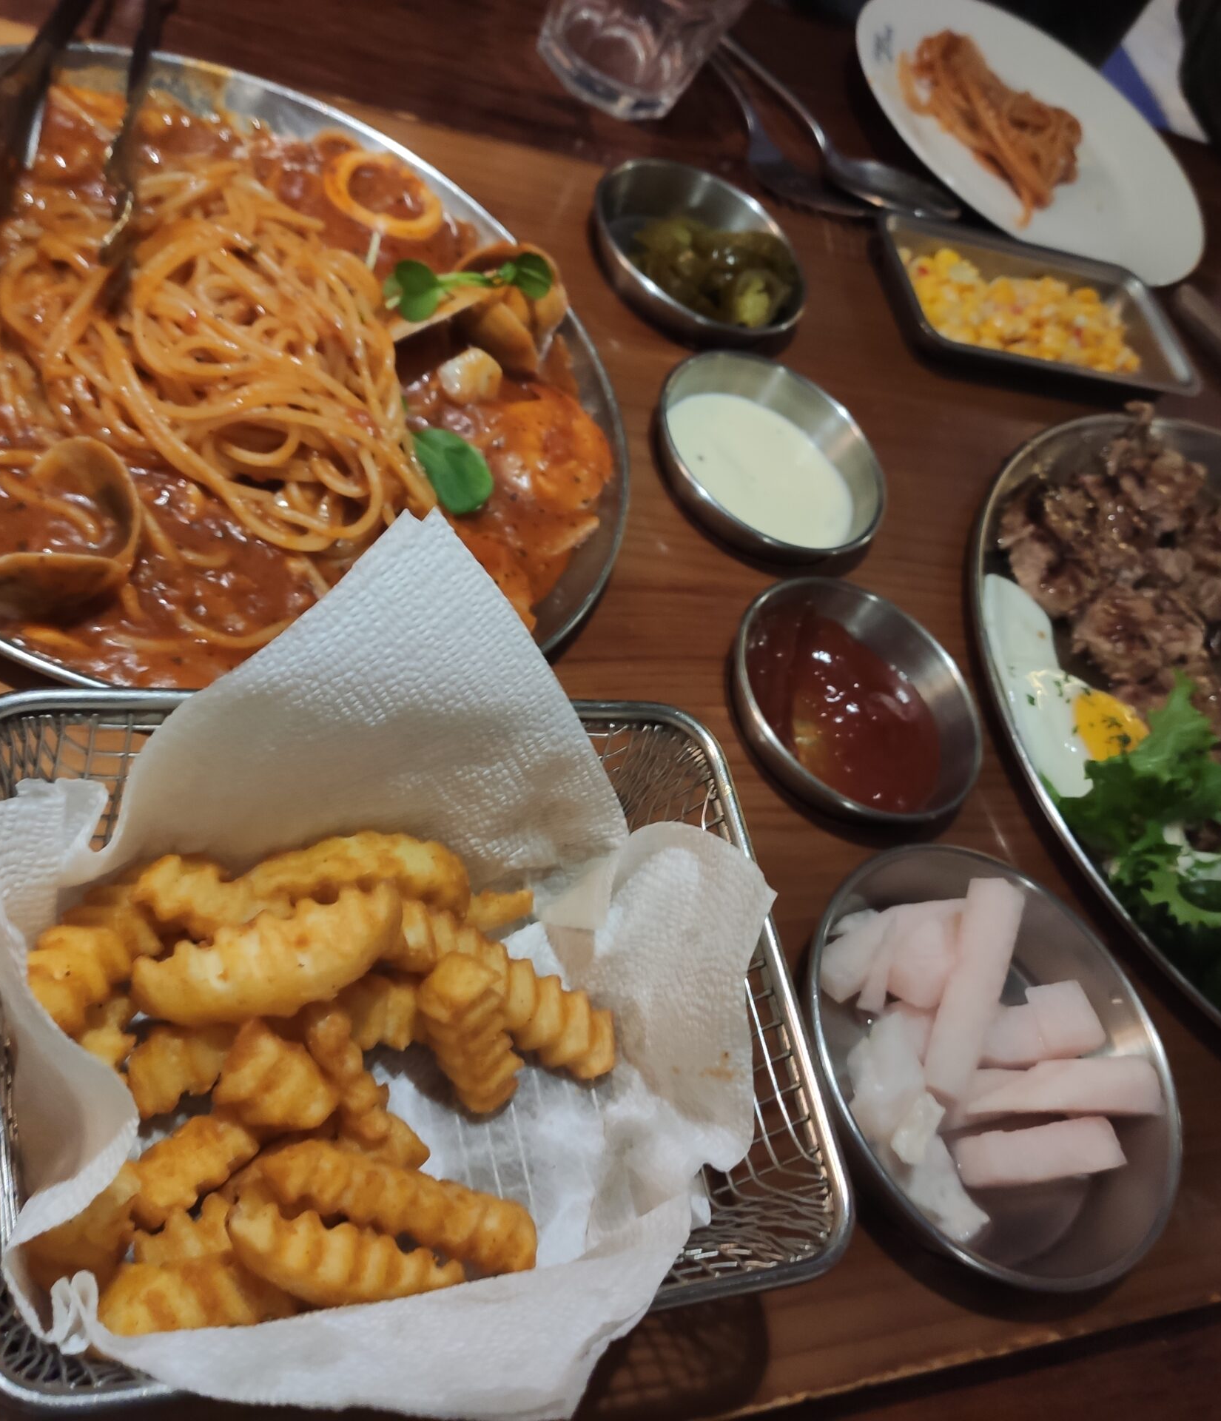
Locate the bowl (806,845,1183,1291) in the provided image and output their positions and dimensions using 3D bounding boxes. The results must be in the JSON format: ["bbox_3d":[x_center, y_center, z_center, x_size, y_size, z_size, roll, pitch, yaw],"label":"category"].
[{"bbox_3d":[0.095,0.099,0.389,0.117,0.037,0.117,14,54,-20],"label":"bowl"}]

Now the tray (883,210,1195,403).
[{"bbox_3d":[0.185,-0.170,0.627,0.161,0.023,0.081,3,58,-27],"label":"tray"}]

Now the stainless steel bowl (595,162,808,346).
[{"bbox_3d":[0.029,-0.164,0.533,0.086,0.029,0.086,14,54,-20],"label":"stainless steel bowl"}]

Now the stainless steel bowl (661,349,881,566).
[{"bbox_3d":[0.050,-0.080,0.489,0.086,0.029,0.086,14,54,-20],"label":"stainless steel bowl"}]

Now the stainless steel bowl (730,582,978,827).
[{"bbox_3d":[0.071,0.003,0.445,0.086,0.029,0.086,14,54,-20],"label":"stainless steel bowl"}]

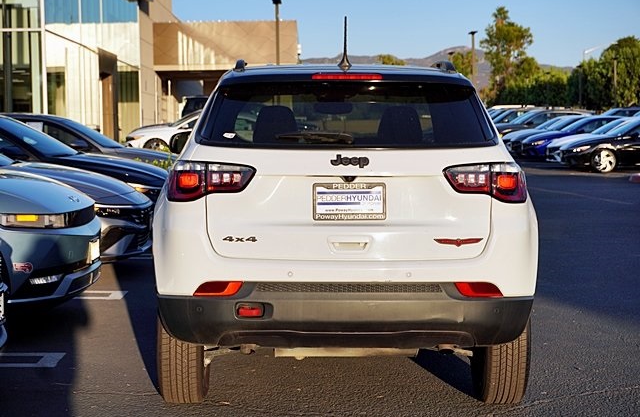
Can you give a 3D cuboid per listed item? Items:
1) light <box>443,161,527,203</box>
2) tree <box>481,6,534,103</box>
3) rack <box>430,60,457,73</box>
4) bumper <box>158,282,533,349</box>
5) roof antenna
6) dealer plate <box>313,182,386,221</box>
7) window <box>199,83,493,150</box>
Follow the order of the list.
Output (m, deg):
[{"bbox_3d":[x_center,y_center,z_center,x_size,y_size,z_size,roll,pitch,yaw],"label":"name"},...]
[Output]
[{"bbox_3d":[0.712,-0.107,5.717,0.386,0.180,0.230,0,4,0],"label":"light"},{"bbox_3d":[14.759,-10.858,105.107,4.273,10.231,4.273,0,4,0],"label":"tree"},{"bbox_3d":[0.612,-0.720,6.947,0.070,0.100,1.550,0,4,0],"label":"rack"},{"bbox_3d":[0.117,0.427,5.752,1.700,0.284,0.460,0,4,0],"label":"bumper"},{"bbox_3d":[0.116,-0.746,6.060,0.066,0.243,0.170,0,4,0],"label":"roof antenna"},{"bbox_3d":[0.126,-0.028,5.630,0.310,0.160,0.022,0,4,0],"label":"dealer plate"},{"bbox_3d":[0.113,-0.407,5.770,1.278,0.285,0.200,0,4,0],"label":"window"}]

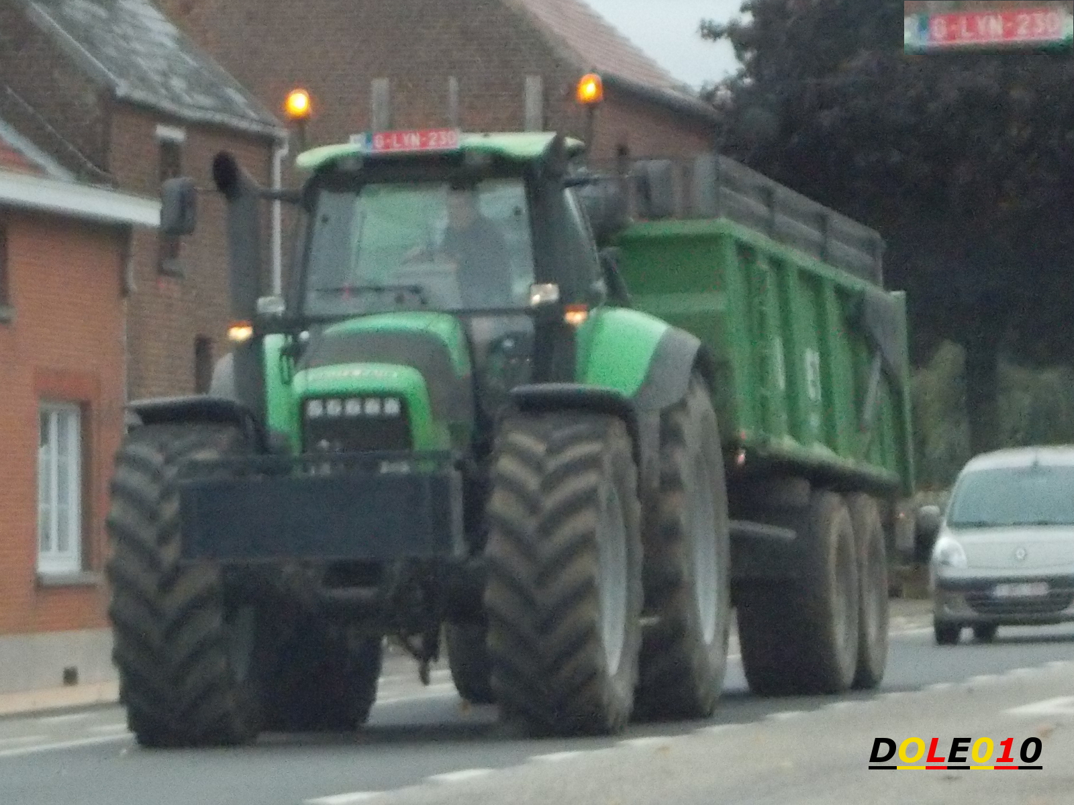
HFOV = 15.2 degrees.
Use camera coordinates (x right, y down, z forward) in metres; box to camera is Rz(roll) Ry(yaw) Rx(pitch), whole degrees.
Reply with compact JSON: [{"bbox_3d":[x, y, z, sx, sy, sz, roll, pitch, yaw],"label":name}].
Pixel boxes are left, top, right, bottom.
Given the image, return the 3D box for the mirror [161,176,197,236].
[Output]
[{"bbox_3d":[-1.890,-1.037,21.300,0.180,0.310,0.100,-2,-2,12],"label":"mirror"}]

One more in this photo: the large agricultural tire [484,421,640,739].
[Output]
[{"bbox_3d":[0.132,0.832,19.550,0.520,1.570,1.570,-2,-2,11],"label":"large agricultural tire"}]

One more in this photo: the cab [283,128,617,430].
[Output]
[{"bbox_3d":[-0.494,-0.603,21.700,1.550,1.700,1.650,-2,-2,12],"label":"cab"}]

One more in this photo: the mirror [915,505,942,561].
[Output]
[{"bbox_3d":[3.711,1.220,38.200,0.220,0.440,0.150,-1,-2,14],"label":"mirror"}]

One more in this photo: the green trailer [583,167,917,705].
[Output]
[{"bbox_3d":[0.777,0.322,27.796,2.500,3.400,7.200,-2,-2,14],"label":"green trailer"}]

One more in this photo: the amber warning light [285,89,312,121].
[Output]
[{"bbox_3d":[-1.291,-1.614,21.850,0.145,0.175,0.145,-2,-2,0],"label":"amber warning light"}]

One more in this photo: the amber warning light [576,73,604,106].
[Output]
[{"bbox_3d":[0.284,-1.668,21.500,0.145,0.175,0.145,-2,-2,0],"label":"amber warning light"}]

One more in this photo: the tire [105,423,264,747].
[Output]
[{"bbox_3d":[-1.729,0.903,19.950,0.520,1.570,1.570,-2,-2,11],"label":"tire"}]

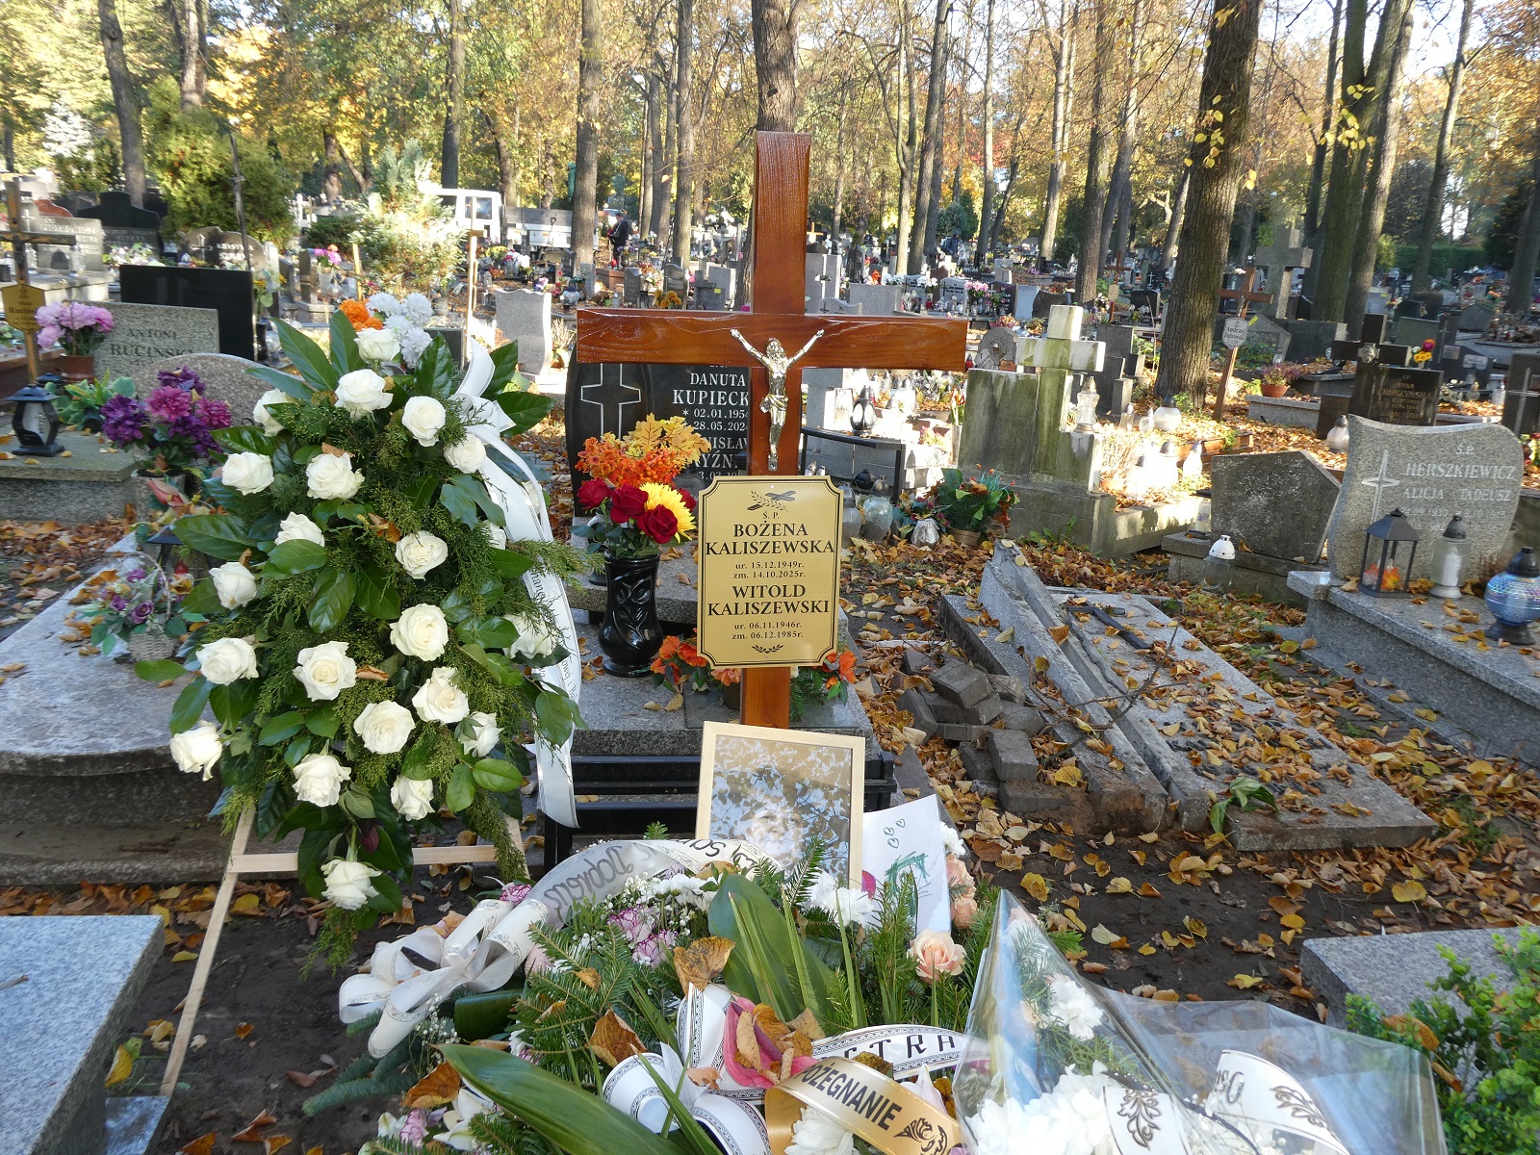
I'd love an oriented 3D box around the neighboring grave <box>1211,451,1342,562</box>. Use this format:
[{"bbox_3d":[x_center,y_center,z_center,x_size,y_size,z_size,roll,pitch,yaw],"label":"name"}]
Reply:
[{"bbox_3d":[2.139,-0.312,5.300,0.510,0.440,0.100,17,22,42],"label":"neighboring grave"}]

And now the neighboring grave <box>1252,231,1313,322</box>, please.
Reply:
[{"bbox_3d":[5.043,-2.999,12.300,0.200,0.868,0.470,-14,21,-40],"label":"neighboring grave"}]

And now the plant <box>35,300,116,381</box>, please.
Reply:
[{"bbox_3d":[-4.068,-1.388,7.300,0.408,0.461,0.355,-9,19,-29],"label":"plant"}]

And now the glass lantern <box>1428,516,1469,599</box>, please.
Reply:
[{"bbox_3d":[2.407,-0.071,4.420,0.110,0.309,0.110,8,18,27],"label":"glass lantern"}]

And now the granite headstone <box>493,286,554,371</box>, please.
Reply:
[{"bbox_3d":[-2.100,-2.109,10.600,0.620,0.690,0.100,15,21,39],"label":"granite headstone"}]

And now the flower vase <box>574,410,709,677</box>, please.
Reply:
[{"bbox_3d":[-0.331,-0.085,3.250,0.340,0.660,0.280,1,16,-3],"label":"flower vase"}]

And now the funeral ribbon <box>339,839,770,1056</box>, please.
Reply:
[{"bbox_3d":[-0.345,0.601,2.050,0.680,0.310,0.280,0,16,-6],"label":"funeral ribbon"}]

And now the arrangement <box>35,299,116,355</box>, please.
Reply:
[{"bbox_3d":[-4.051,-1.460,7.270,0.413,0.319,0.359,-9,19,-29],"label":"arrangement"}]

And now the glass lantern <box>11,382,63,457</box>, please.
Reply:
[{"bbox_3d":[-3.411,-0.735,5.800,0.155,0.335,0.155,-2,16,-12],"label":"glass lantern"}]

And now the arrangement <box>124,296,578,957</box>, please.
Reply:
[{"bbox_3d":[-0.655,0.081,2.080,0.720,1.030,0.360,-1,8,-10],"label":"arrangement"}]

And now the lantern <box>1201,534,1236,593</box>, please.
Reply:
[{"bbox_3d":[1.909,-0.059,5.300,0.125,0.225,0.125,8,17,20],"label":"lantern"}]

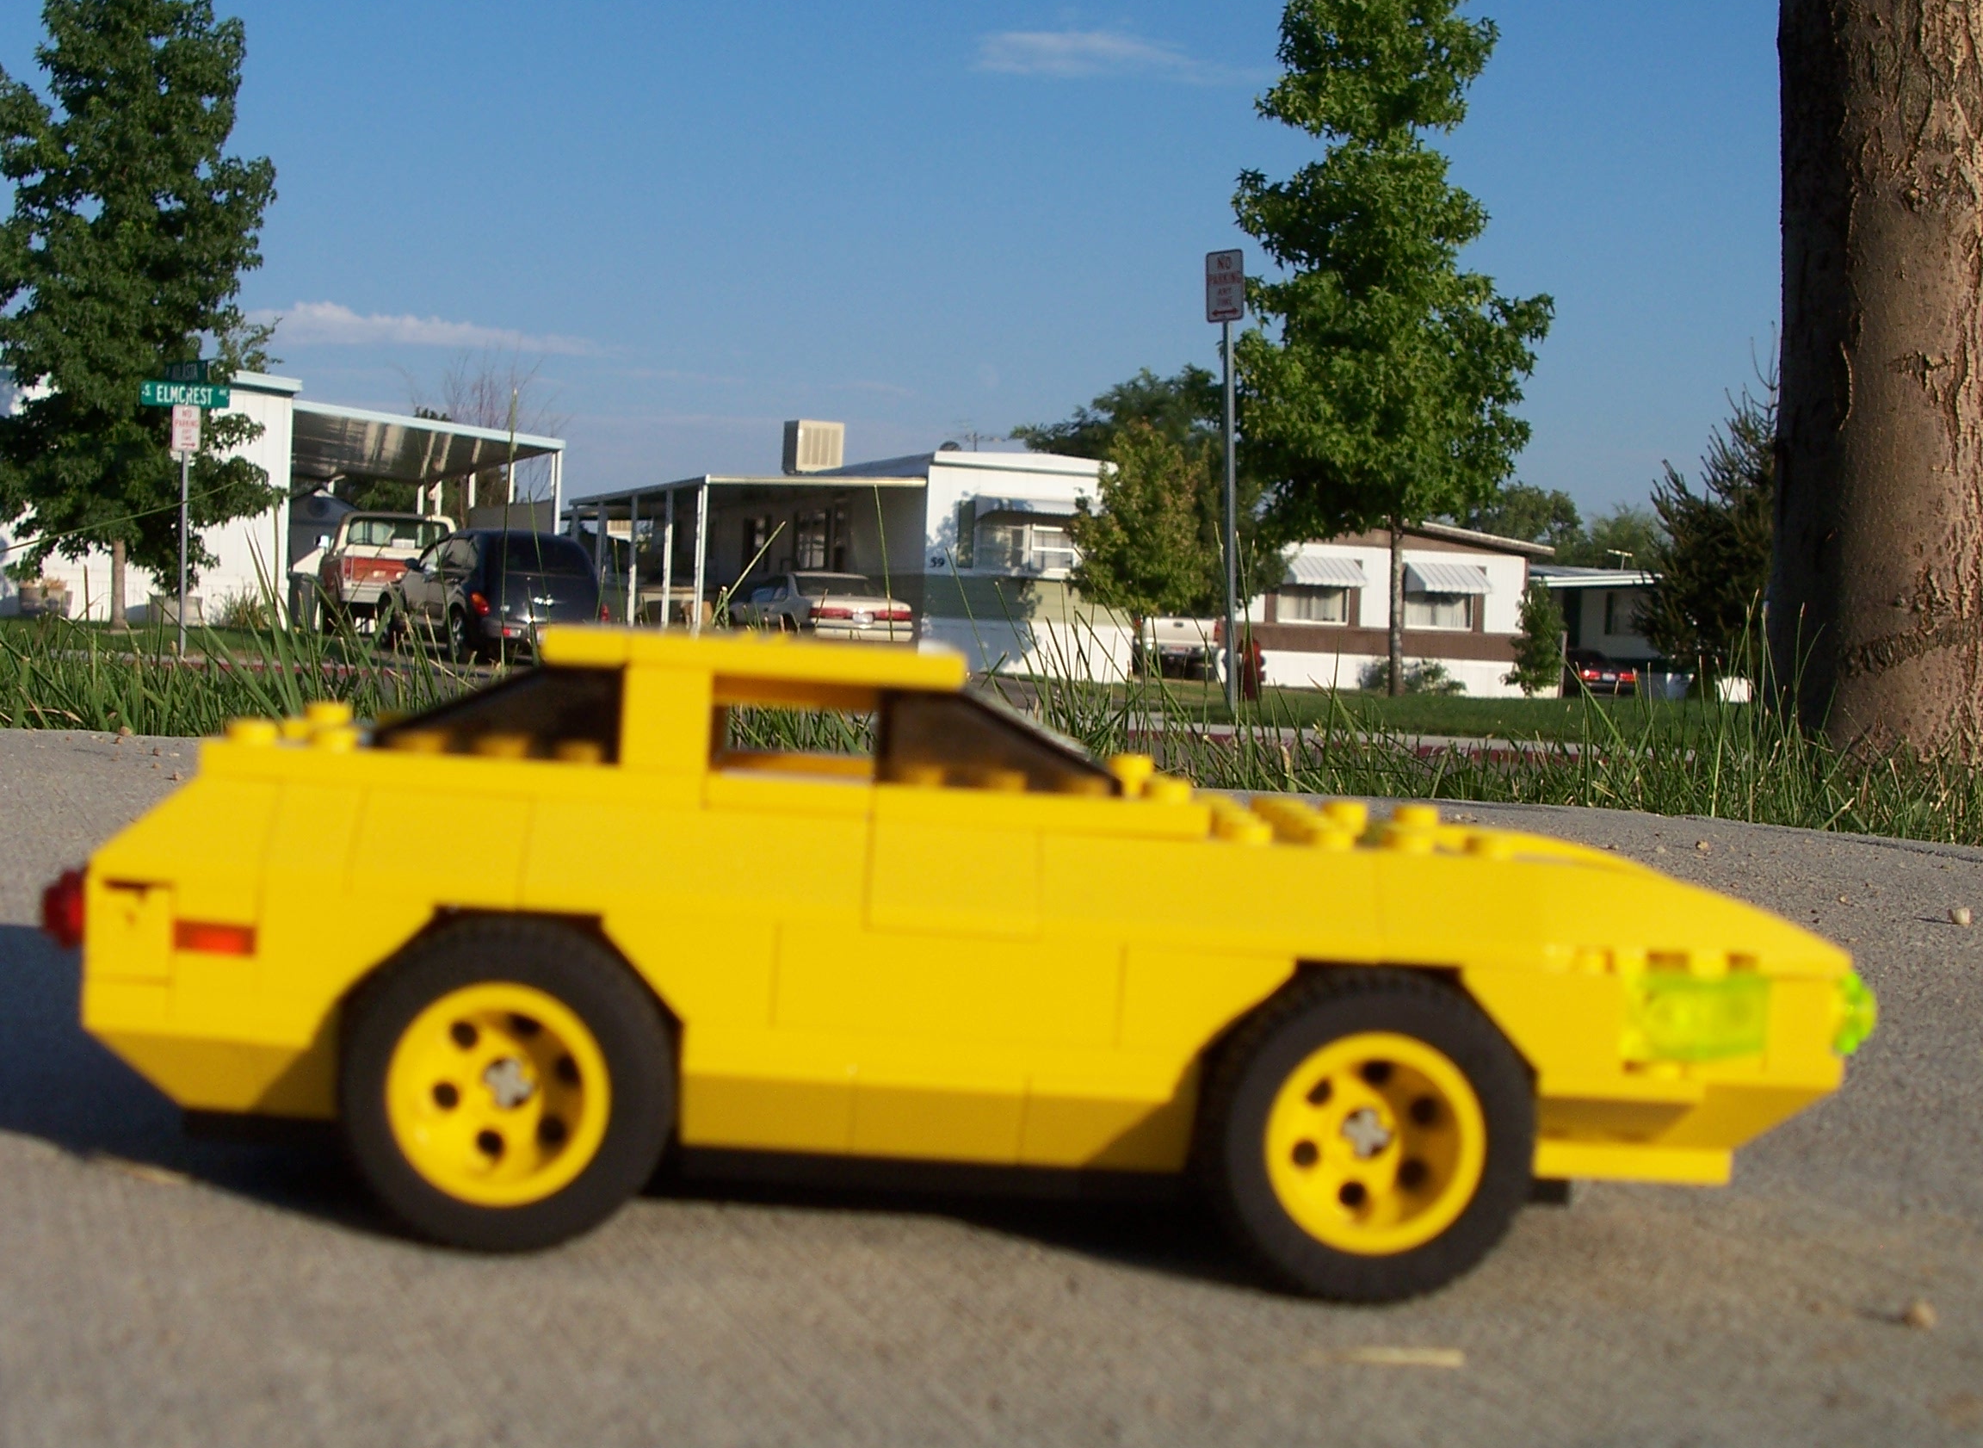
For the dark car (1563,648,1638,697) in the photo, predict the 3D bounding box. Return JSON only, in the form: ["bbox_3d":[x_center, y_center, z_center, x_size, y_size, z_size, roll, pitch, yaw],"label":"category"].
[{"bbox_3d":[15.067,-1.271,75.166,1.730,1.400,4.500,2,1,-17],"label":"dark car"}]

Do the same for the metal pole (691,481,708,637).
[{"bbox_3d":[-4.462,-2.404,44.000,0.130,2.650,0.100,2,3,-23],"label":"metal pole"}]

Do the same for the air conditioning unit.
[{"bbox_3d":[-3.251,-5.069,52.500,0.880,0.950,0.880,2,3,-24],"label":"air conditioning unit"}]

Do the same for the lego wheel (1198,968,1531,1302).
[{"bbox_3d":[0.054,0.058,0.408,0.043,0.043,0.021,3,1,0],"label":"lego wheel"}]

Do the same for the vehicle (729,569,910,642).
[{"bbox_3d":[-2.968,-1.882,49.000,1.800,1.420,4.800,2,3,-21],"label":"vehicle"}]

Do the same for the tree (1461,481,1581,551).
[{"bbox_3d":[17.598,-4.599,95.000,4.600,6.600,4.600,3,2,0],"label":"tree"}]

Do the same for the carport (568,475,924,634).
[{"bbox_3d":[-4.713,-2.681,51.320,3.650,2.950,11.000,2,1,-20],"label":"carport"}]

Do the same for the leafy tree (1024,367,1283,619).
[{"bbox_3d":[2.838,-3.965,54.059,4.800,5.600,4.600,3,1,0],"label":"leafy tree"}]

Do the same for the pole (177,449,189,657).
[{"bbox_3d":[-8.174,-1.859,29.000,0.060,2.400,0.060,1,2,-16],"label":"pole"}]

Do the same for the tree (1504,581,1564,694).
[{"bbox_3d":[10.979,-1.741,58.000,1.250,2.350,1.200,3,1,0],"label":"tree"}]

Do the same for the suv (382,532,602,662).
[{"bbox_3d":[-6.080,-1.560,34.500,1.720,1.600,4.280,2,3,-28],"label":"suv"}]

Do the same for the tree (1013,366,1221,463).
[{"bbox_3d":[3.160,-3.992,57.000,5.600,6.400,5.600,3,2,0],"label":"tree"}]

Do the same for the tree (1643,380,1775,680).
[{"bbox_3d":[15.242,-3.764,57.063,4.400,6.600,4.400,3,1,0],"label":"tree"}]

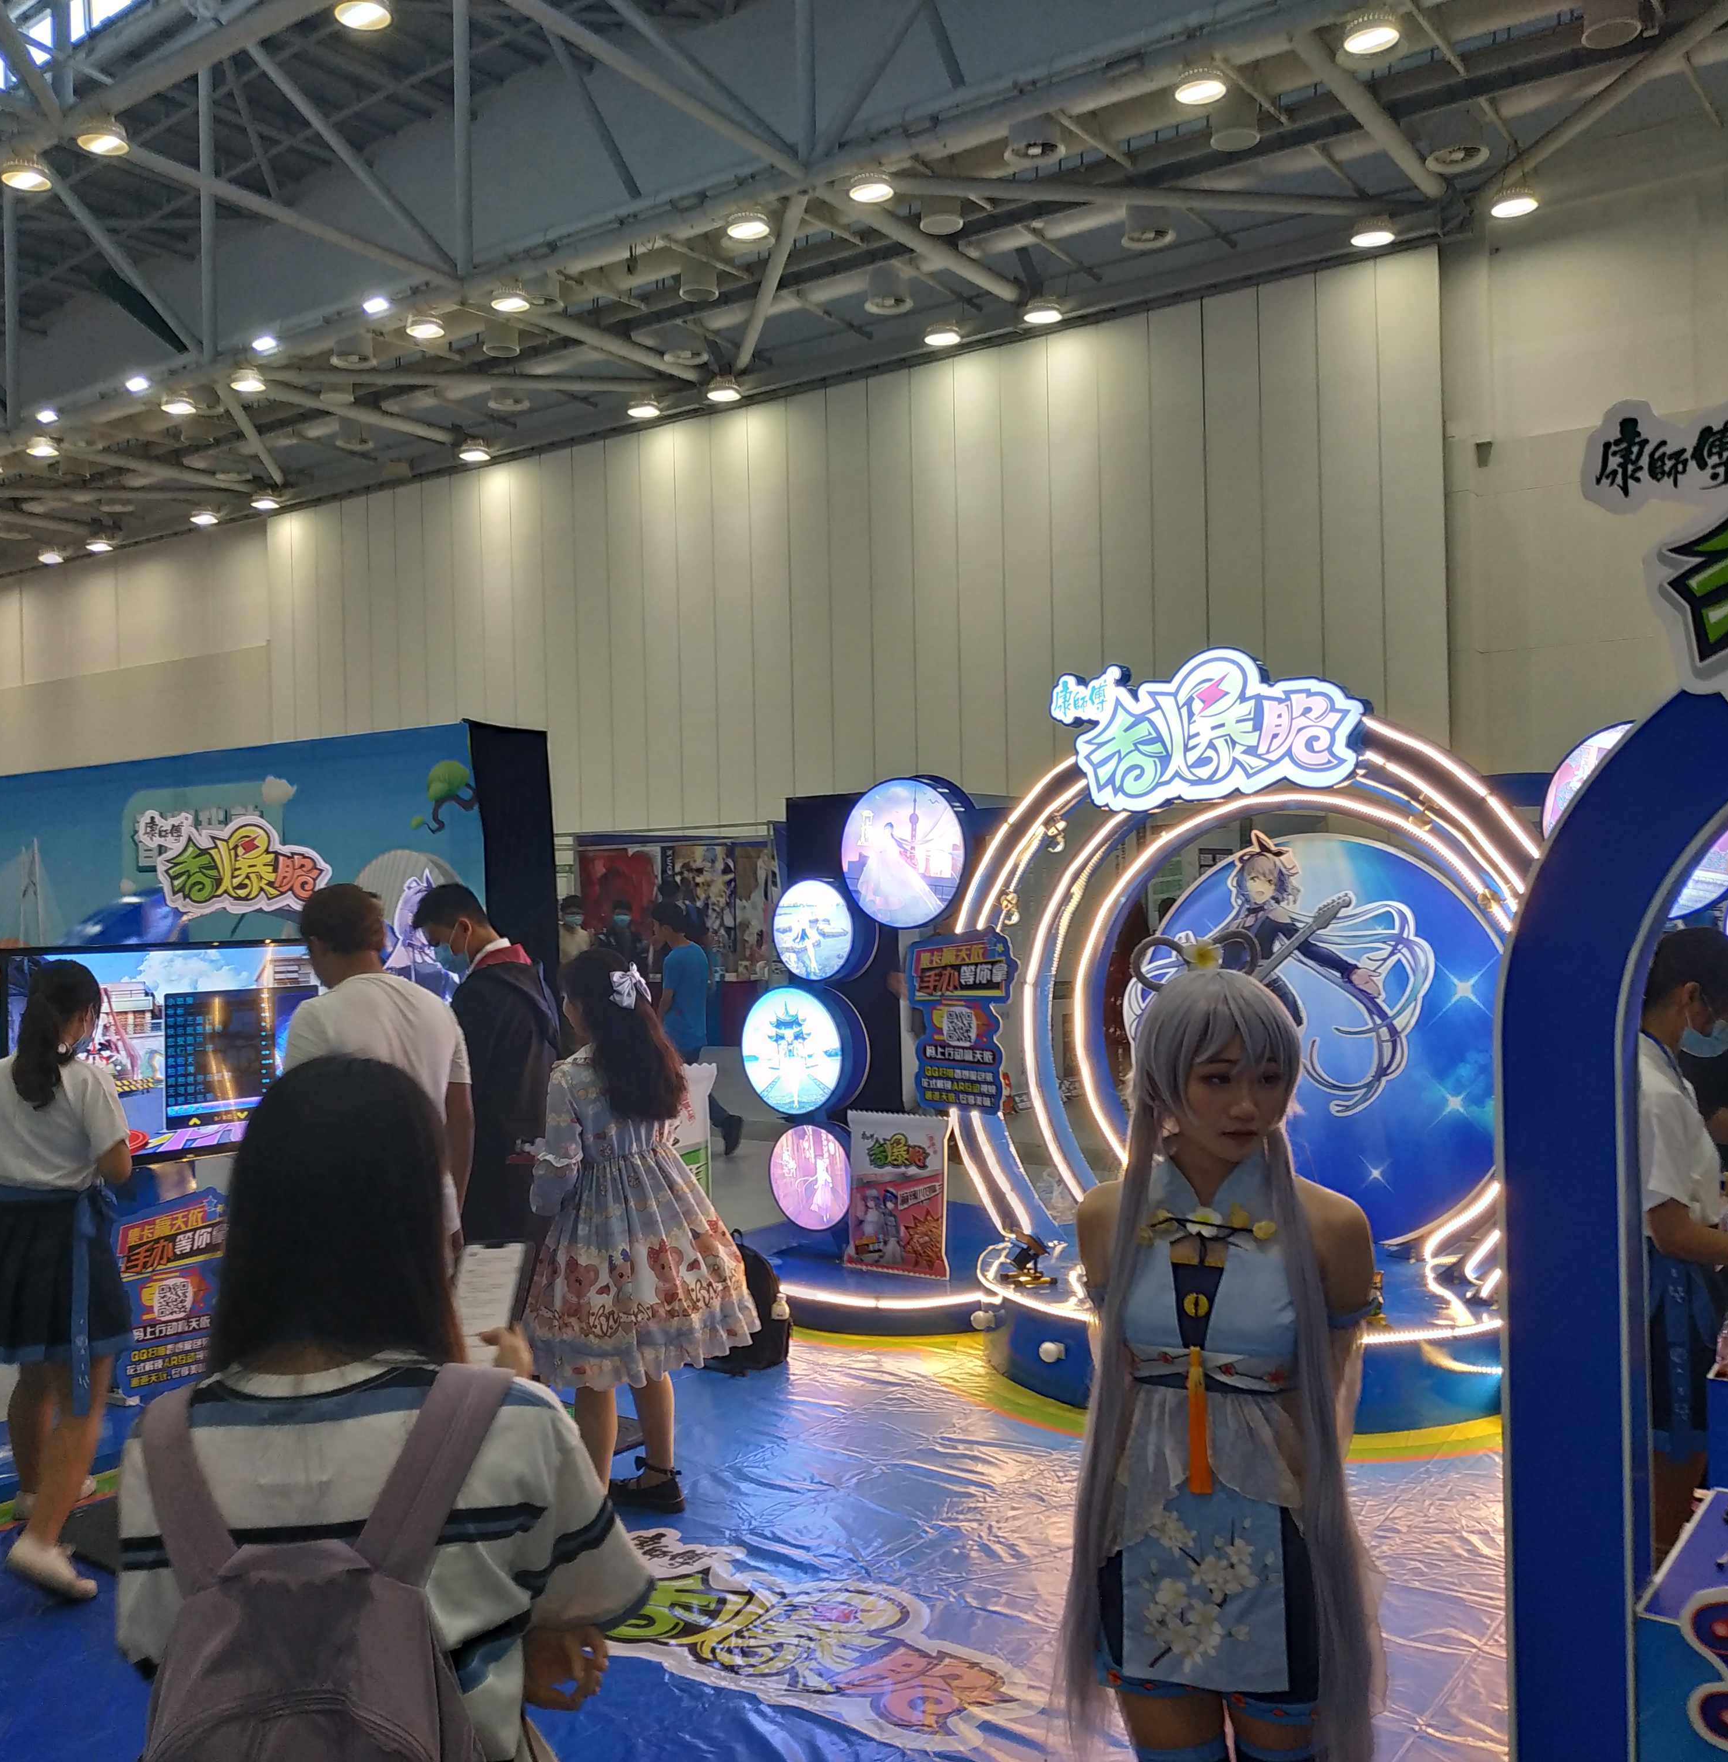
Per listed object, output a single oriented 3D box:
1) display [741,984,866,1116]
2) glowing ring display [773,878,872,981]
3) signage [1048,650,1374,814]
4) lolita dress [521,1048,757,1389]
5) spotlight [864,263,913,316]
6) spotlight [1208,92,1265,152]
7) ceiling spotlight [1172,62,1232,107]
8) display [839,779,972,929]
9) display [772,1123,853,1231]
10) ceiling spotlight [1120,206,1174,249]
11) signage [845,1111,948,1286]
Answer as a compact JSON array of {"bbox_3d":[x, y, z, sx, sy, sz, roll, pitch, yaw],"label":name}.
[{"bbox_3d":[-0.255,0.753,7.296,0.568,0.568,0.220,-1,-1,34],"label":"display"},{"bbox_3d":[-0.164,0.217,7.227,0.449,0.449,0.210,-1,-1,34],"label":"glowing ring display"},{"bbox_3d":[1.261,-0.552,6.052,1.200,0.560,0.110,-1,-1,34],"label":"signage"},{"bbox_3d":[-0.628,0.916,4.566,0.580,0.870,0.650,-2,-1,44],"label":"lolita dress"},{"bbox_3d":[0.397,-9.418,25.846,0.770,0.550,0.770,-1,-1,0],"label":"spotlight"},{"bbox_3d":[4.705,-9.646,20.642,0.630,0.500,0.630,-1,-1,0],"label":"spotlight"},{"bbox_3d":[3.681,-8.733,17.788,0.560,0.270,0.560,-1,-1,0],"label":"ceiling spotlight"},{"bbox_3d":[0.220,-0.115,6.945,0.632,0.632,0.180,-1,-1,34],"label":"display"},{"bbox_3d":[-0.173,1.304,7.230,0.465,0.465,0.200,-1,-1,34],"label":"display"},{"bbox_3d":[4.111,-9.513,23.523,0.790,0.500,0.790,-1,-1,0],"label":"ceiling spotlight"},{"bbox_3d":[0.143,1.325,6.881,0.500,0.670,0.060,-1,-1,34],"label":"signage"}]

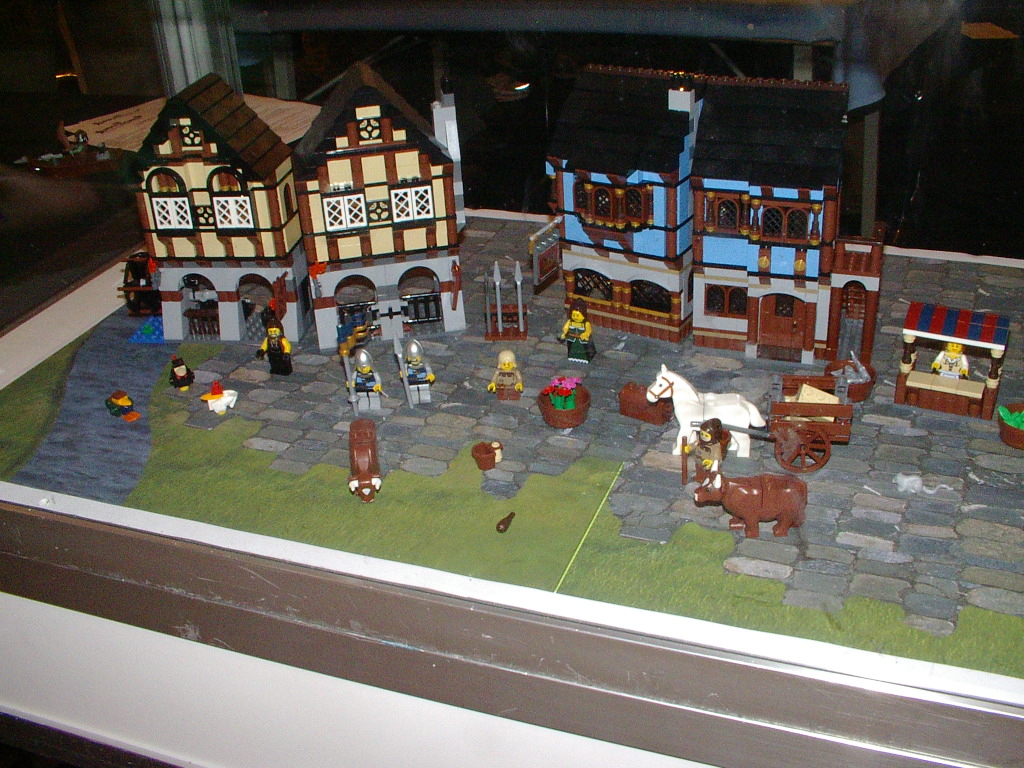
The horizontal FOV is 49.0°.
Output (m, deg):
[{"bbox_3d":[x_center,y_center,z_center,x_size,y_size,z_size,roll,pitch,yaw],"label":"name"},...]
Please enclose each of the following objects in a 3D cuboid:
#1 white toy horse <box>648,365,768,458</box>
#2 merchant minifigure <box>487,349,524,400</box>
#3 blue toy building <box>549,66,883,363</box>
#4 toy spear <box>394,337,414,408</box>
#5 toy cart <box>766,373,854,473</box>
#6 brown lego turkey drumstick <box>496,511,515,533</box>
[{"bbox_3d":[0.122,0.017,0.711,0.074,0.060,0.018,1,30,8],"label":"white toy horse"},{"bbox_3d":[-0.003,-0.006,0.766,0.025,0.035,0.014,-1,30,6],"label":"merchant minifigure"},{"bbox_3d":[0.148,-0.123,0.817,0.239,0.192,0.080,9,32,21],"label":"blue toy building"},{"bbox_3d":[-0.072,-0.007,0.756,0.006,0.057,0.004,-9,29,3],"label":"toy spear"},{"bbox_3d":[0.180,0.023,0.681,0.049,0.046,0.044,2,30,10],"label":"toy cart"},{"bbox_3d":[-0.003,0.078,0.645,0.007,0.007,0.021,9,31,21],"label":"brown lego turkey drumstick"}]

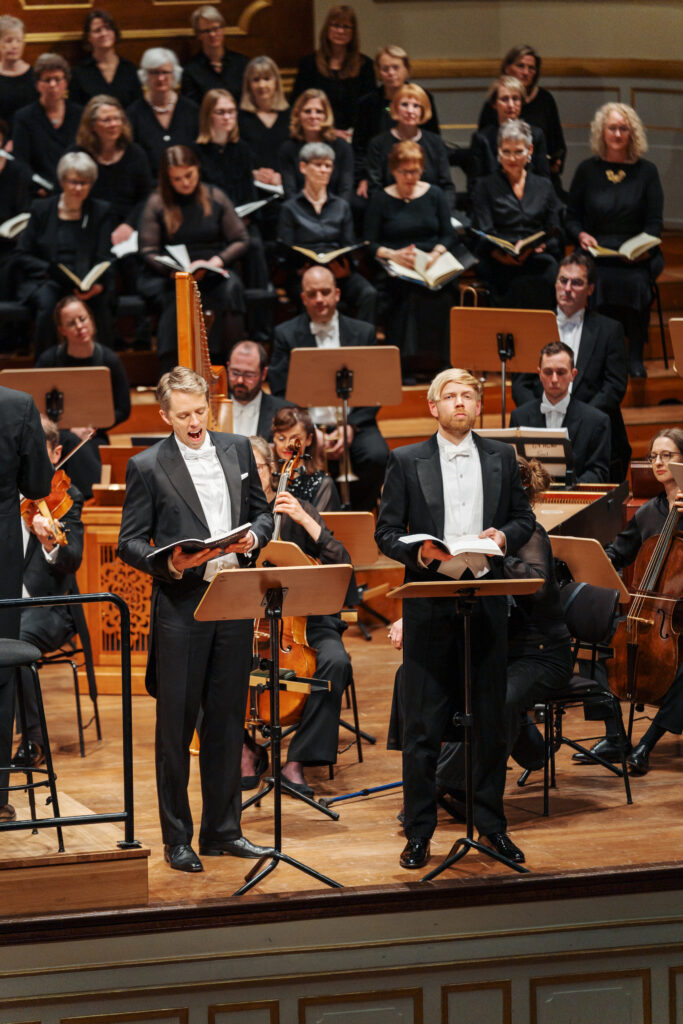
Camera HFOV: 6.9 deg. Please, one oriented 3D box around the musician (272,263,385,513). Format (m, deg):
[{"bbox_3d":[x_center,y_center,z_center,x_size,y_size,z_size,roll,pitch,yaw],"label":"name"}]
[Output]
[{"bbox_3d":[-0.047,-0.490,26.364,0.570,1.310,0.850,-2,9,-6],"label":"musician"}]

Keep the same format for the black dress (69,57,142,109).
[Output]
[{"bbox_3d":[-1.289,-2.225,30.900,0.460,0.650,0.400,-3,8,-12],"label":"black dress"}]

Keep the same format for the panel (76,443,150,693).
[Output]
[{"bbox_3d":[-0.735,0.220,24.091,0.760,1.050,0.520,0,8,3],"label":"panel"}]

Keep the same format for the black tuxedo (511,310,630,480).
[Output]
[{"bbox_3d":[1.105,-0.521,27.290,0.570,0.900,0.580,0,8,13],"label":"black tuxedo"}]

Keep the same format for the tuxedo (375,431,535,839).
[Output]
[{"bbox_3d":[0.428,0.443,20.793,0.570,1.490,0.420,-2,9,-10],"label":"tuxedo"}]

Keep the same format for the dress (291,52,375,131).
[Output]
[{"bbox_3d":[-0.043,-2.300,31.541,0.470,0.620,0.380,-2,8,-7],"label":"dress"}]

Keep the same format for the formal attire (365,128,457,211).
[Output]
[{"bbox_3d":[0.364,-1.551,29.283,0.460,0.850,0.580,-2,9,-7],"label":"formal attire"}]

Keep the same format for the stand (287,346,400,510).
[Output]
[{"bbox_3d":[0.014,-0.350,26.727,0.540,0.880,0.460,-1,8,0],"label":"stand"}]

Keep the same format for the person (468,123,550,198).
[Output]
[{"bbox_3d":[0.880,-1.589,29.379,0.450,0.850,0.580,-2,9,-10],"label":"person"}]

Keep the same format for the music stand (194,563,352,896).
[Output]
[{"bbox_3d":[-0.249,0.761,20.072,0.550,1.160,0.480,-3,8,-14],"label":"music stand"}]

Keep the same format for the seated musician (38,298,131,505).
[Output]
[{"bbox_3d":[-1.234,-0.384,26.687,0.520,1.240,0.720,0,8,2],"label":"seated musician"}]

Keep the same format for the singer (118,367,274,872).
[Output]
[{"bbox_3d":[-0.515,0.373,20.281,0.540,1.794,0.480,-4,9,-22],"label":"singer"}]

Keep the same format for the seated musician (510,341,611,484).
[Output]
[{"bbox_3d":[0.983,-0.091,25.165,0.500,1.300,0.820,1,9,11],"label":"seated musician"}]

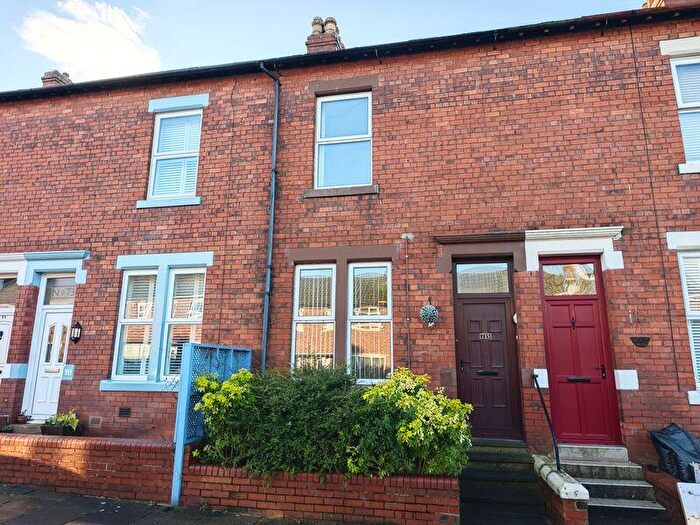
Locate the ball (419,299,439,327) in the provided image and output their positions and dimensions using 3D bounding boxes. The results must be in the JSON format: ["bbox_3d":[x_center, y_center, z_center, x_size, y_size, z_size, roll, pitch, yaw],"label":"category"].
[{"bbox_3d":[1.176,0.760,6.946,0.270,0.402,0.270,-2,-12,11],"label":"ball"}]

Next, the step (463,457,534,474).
[{"bbox_3d":[2.008,2.782,6.468,0.975,0.170,0.330,-2,-13,11],"label":"step"}]

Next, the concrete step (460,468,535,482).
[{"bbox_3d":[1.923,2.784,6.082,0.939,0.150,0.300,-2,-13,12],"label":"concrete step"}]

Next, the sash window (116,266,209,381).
[{"bbox_3d":[-3.293,1.061,8.078,1.671,1.944,0.120,-2,-12,11],"label":"sash window"}]

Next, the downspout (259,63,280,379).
[{"bbox_3d":[-1.489,-0.577,7.930,0.328,6.300,0.270,-2,-13,12],"label":"downspout"}]

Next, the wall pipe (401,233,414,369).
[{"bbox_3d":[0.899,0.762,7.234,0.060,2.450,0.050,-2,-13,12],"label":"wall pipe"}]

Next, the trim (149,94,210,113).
[{"bbox_3d":[-3.323,-3.078,9.066,1.303,0.277,0.130,-2,-13,12],"label":"trim"}]

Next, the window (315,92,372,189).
[{"bbox_3d":[-0.095,-2.122,8.120,1.036,1.743,0.100,-2,-12,11],"label":"window"}]

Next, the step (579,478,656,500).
[{"bbox_3d":[3.227,2.858,5.877,1.030,0.165,0.360,-2,-13,11],"label":"step"}]

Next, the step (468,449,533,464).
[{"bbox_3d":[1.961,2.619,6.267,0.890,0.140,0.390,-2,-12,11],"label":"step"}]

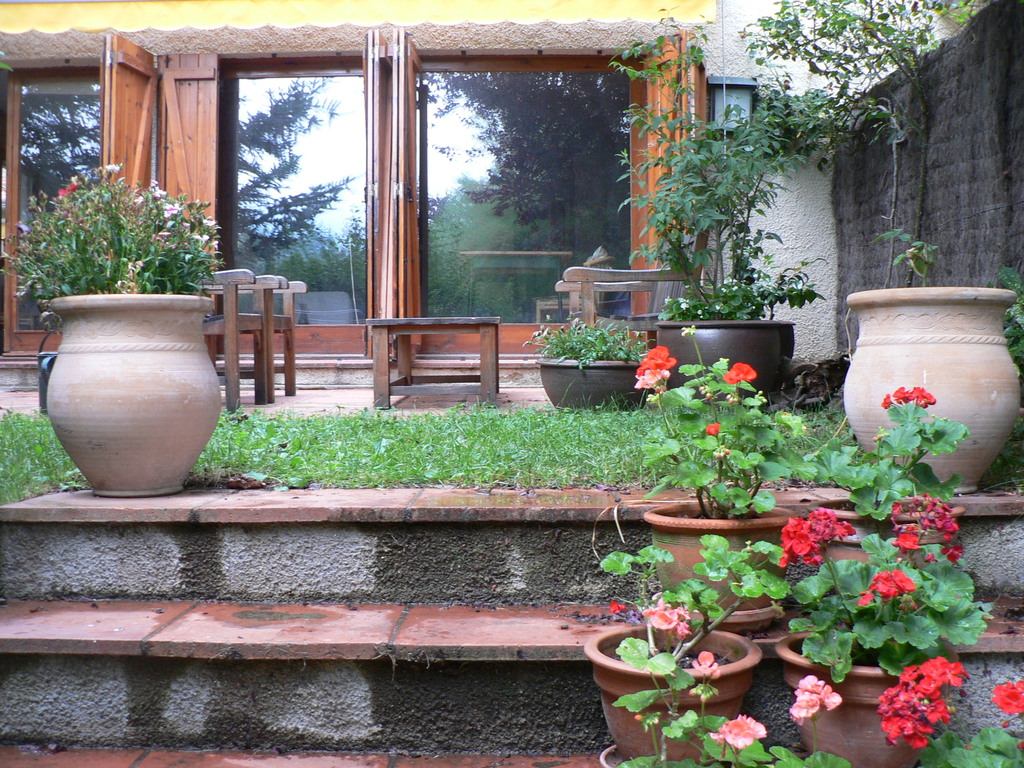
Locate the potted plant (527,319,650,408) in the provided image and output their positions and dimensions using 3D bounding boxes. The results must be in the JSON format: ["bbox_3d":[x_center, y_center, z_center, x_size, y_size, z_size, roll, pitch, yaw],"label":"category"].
[{"bbox_3d":[0.334,-0.076,4.650,0.540,0.420,0.500,0,2,0],"label":"potted plant"}]

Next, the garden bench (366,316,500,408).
[{"bbox_3d":[-0.360,-0.124,5.550,0.630,0.430,1.100,0,2,0],"label":"garden bench"}]

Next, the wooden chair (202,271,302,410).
[{"bbox_3d":[-1.470,-0.320,5.120,0.640,0.880,0.600,0,2,0],"label":"wooden chair"}]

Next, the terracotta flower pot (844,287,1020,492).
[{"bbox_3d":[0.995,0.009,2.520,0.415,0.470,0.415,0,2,0],"label":"terracotta flower pot"}]

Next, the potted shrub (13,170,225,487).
[{"bbox_3d":[-0.941,-0.134,2.520,0.510,0.770,0.490,0,2,0],"label":"potted shrub"}]

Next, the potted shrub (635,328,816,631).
[{"bbox_3d":[0.415,0.180,2.100,0.360,0.560,0.360,0,2,0],"label":"potted shrub"}]

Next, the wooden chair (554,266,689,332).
[{"bbox_3d":[0.570,-0.345,5.450,0.660,0.880,1.170,0,2,0],"label":"wooden chair"}]

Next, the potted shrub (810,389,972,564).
[{"bbox_3d":[0.740,0.226,2.100,0.330,0.450,0.330,0,2,0],"label":"potted shrub"}]

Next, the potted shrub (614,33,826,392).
[{"bbox_3d":[0.901,-0.689,4.600,0.920,1.650,0.880,0,2,0],"label":"potted shrub"}]

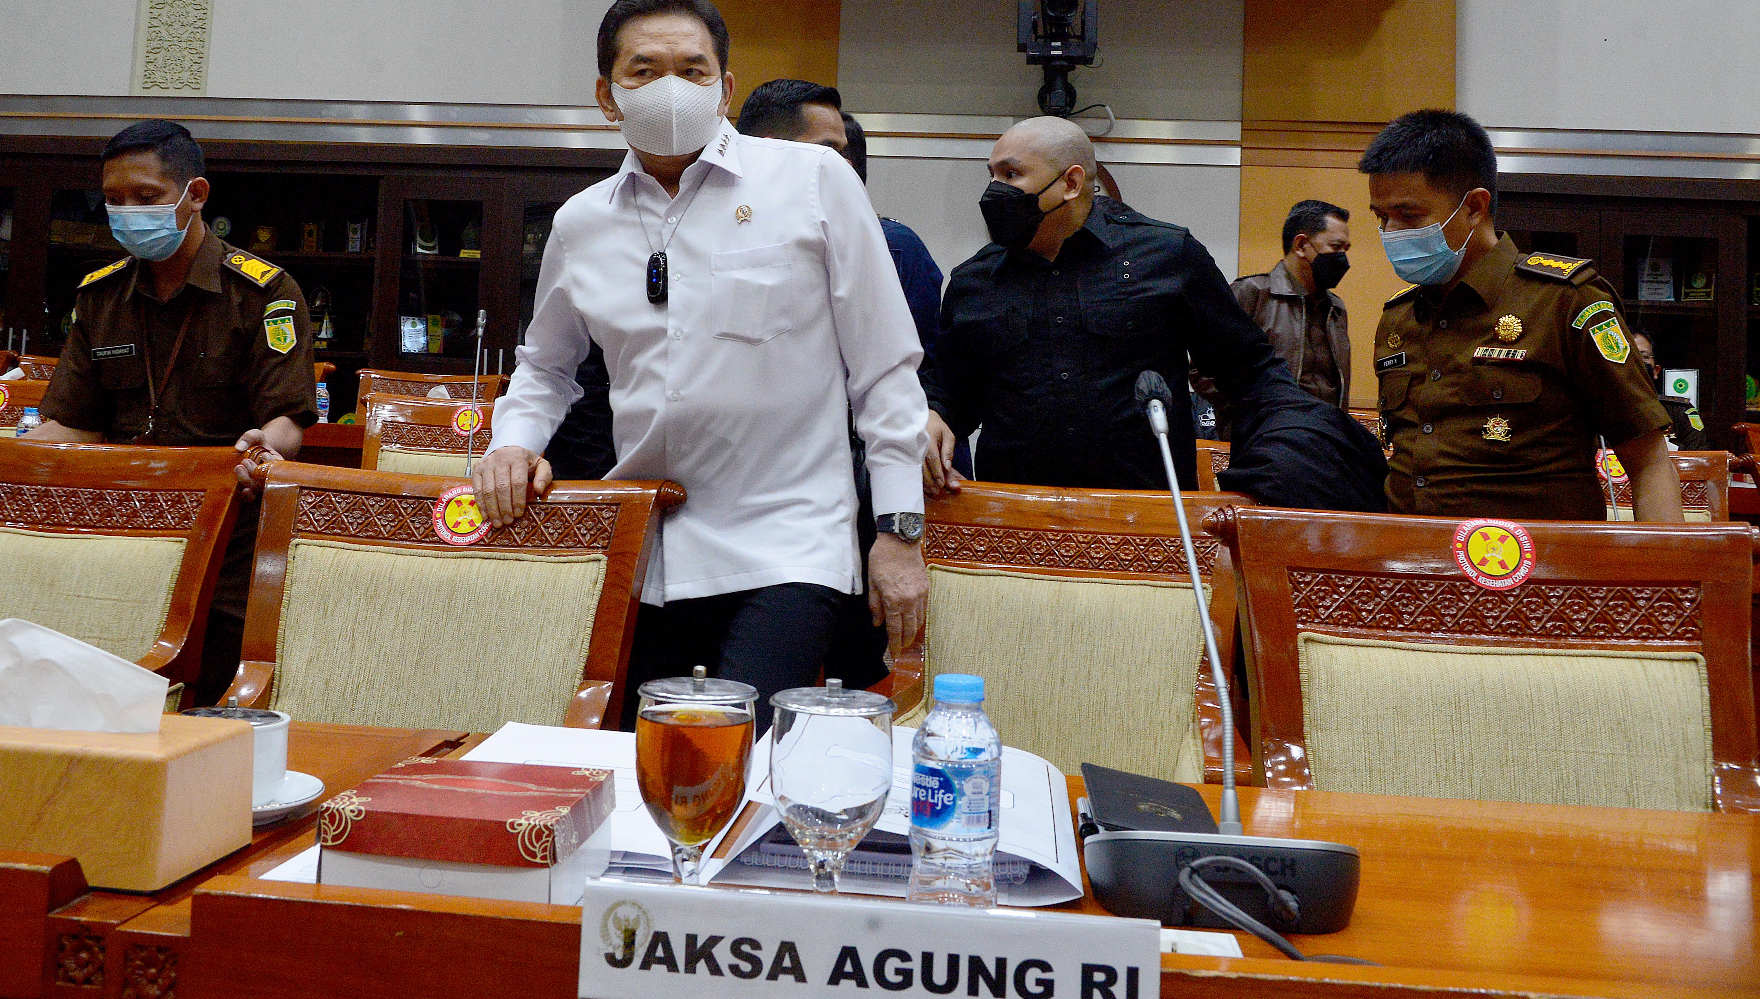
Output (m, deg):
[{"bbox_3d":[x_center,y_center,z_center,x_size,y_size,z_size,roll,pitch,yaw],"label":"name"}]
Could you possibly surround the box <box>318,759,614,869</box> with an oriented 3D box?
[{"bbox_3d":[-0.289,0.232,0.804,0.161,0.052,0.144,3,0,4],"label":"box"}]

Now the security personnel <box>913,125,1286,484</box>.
[{"bbox_3d":[0.343,0.198,1.969,0.640,1.736,0.440,3,0,13],"label":"security personnel"}]

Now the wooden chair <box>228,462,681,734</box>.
[{"bbox_3d":[-0.608,0.477,1.324,0.620,1.060,0.630,3,-2,-1],"label":"wooden chair"}]

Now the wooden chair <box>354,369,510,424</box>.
[{"bbox_3d":[-1.762,0.036,4.150,0.620,1.050,0.620,3,0,-3],"label":"wooden chair"}]

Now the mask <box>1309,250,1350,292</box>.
[{"bbox_3d":[1.230,-0.622,3.055,0.130,0.110,0.090,3,10,-35],"label":"mask"}]

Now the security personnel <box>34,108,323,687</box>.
[{"bbox_3d":[-1.307,0.147,2.039,0.530,1.675,0.420,3,0,-15],"label":"security personnel"}]

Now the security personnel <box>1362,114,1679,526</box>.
[{"bbox_3d":[0.952,0.257,1.704,0.400,1.670,0.520,4,-2,-31],"label":"security personnel"}]

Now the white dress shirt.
[{"bbox_3d":[-0.254,-0.207,1.670,0.630,0.720,0.380,2,-2,12],"label":"white dress shirt"}]

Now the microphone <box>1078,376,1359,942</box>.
[{"bbox_3d":[0.256,0.095,0.899,0.205,0.414,0.250,3,0,3],"label":"microphone"}]

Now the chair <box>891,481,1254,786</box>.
[{"bbox_3d":[0.210,0.501,1.432,0.620,1.060,0.630,2,-2,14],"label":"chair"}]

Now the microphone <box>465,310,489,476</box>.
[{"bbox_3d":[-0.934,-0.246,2.600,0.030,0.390,0.045,2,-2,0],"label":"microphone"}]

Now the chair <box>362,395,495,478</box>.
[{"bbox_3d":[-1.085,0.259,2.860,0.620,1.050,0.620,3,0,-18],"label":"chair"}]

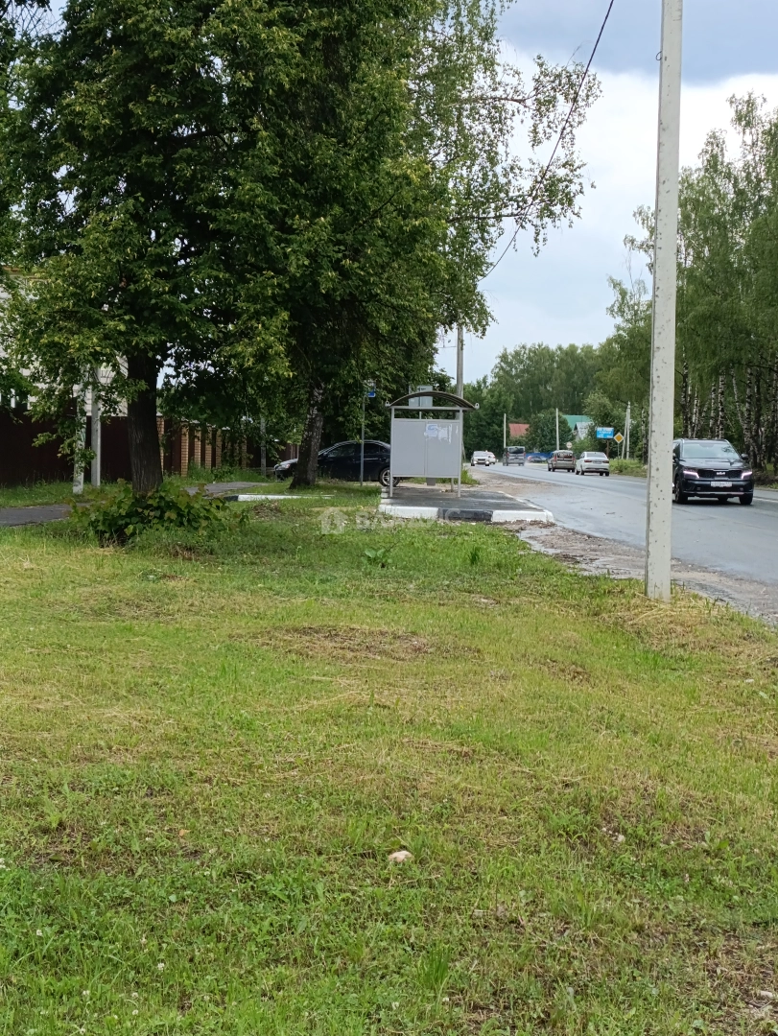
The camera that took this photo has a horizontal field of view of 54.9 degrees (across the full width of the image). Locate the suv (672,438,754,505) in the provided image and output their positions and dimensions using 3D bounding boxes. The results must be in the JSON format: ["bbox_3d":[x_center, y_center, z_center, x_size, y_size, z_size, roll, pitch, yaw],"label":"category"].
[{"bbox_3d":[8.975,-1.312,21.330,1.900,1.700,4.810,1,5,12],"label":"suv"}]

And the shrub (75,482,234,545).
[{"bbox_3d":[-3.550,-0.124,11.433,2.200,0.850,1.800,0,5,0],"label":"shrub"}]

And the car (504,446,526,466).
[{"bbox_3d":[13.005,-6.320,77.751,1.920,1.970,4.950,0,5,2],"label":"car"}]

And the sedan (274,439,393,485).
[{"bbox_3d":[-1.415,-1.789,25.140,4.750,1.470,1.820,1,5,5],"label":"sedan"}]

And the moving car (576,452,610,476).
[{"bbox_3d":[13.223,-3.501,48.582,1.764,1.497,4.410,1,5,8],"label":"moving car"}]

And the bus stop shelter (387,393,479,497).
[{"bbox_3d":[1.106,-1.927,19.757,2.250,2.630,2.900,0,5,2],"label":"bus stop shelter"}]

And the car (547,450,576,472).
[{"bbox_3d":[13.461,-4.422,58.322,1.750,1.650,4.470,1,5,6],"label":"car"}]

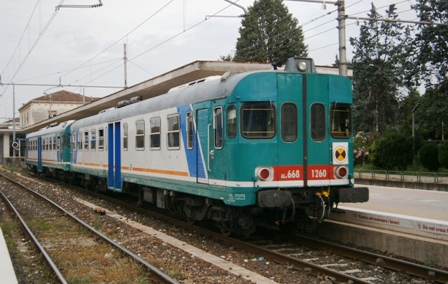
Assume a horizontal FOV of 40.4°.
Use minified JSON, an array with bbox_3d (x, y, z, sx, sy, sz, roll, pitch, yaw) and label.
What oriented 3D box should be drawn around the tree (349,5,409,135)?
[{"bbox_3d":[9.497,-3.300,37.048,4.200,10.250,4.200,0,-1,-24],"label":"tree"}]

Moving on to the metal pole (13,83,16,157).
[{"bbox_3d":[-24.108,-2.158,70.000,0.230,9.400,0.230,0,-1,-24],"label":"metal pole"}]

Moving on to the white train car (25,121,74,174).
[{"bbox_3d":[-10.852,0.826,40.863,2.880,3.600,22.000,0,-1,-24],"label":"white train car"}]

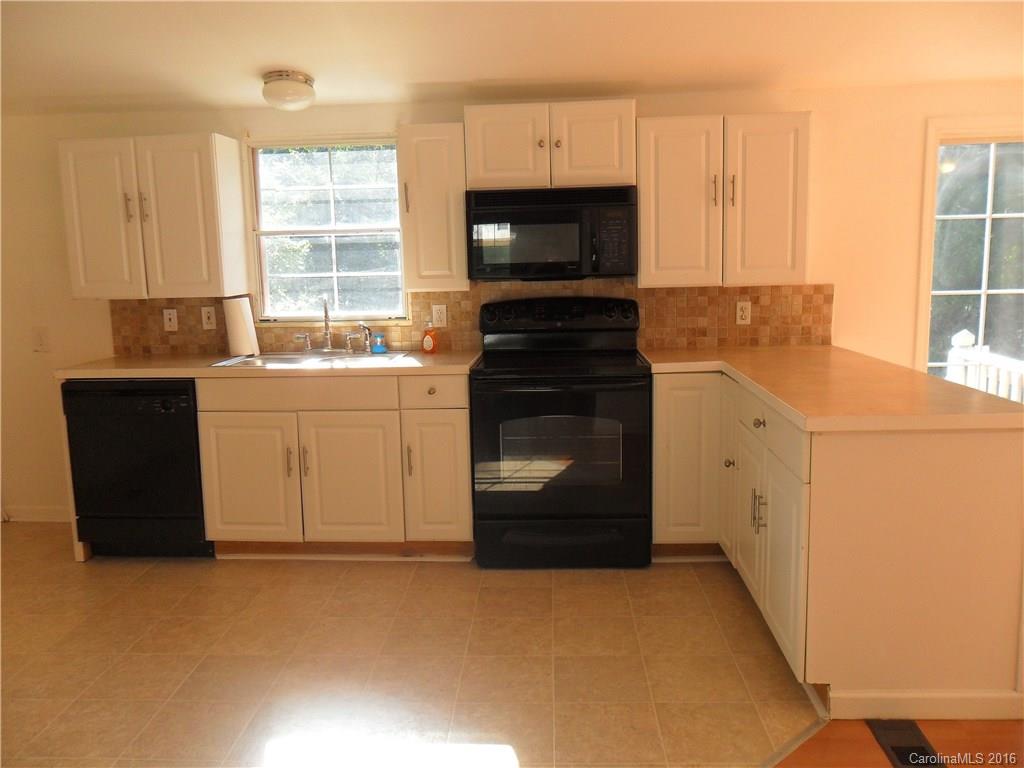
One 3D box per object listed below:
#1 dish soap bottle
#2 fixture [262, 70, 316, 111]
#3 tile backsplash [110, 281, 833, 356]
[{"bbox_3d":[-0.419,-0.235,4.013,0.078,0.175,0.052,-1,8,4],"label":"dish soap bottle"},{"bbox_3d":[-0.969,-1.269,3.490,0.225,0.125,0.225,-1,8,4],"label":"fixture"},{"bbox_3d":[-0.256,-0.331,4.069,3.694,0.343,0.012,-1,8,4],"label":"tile backsplash"}]

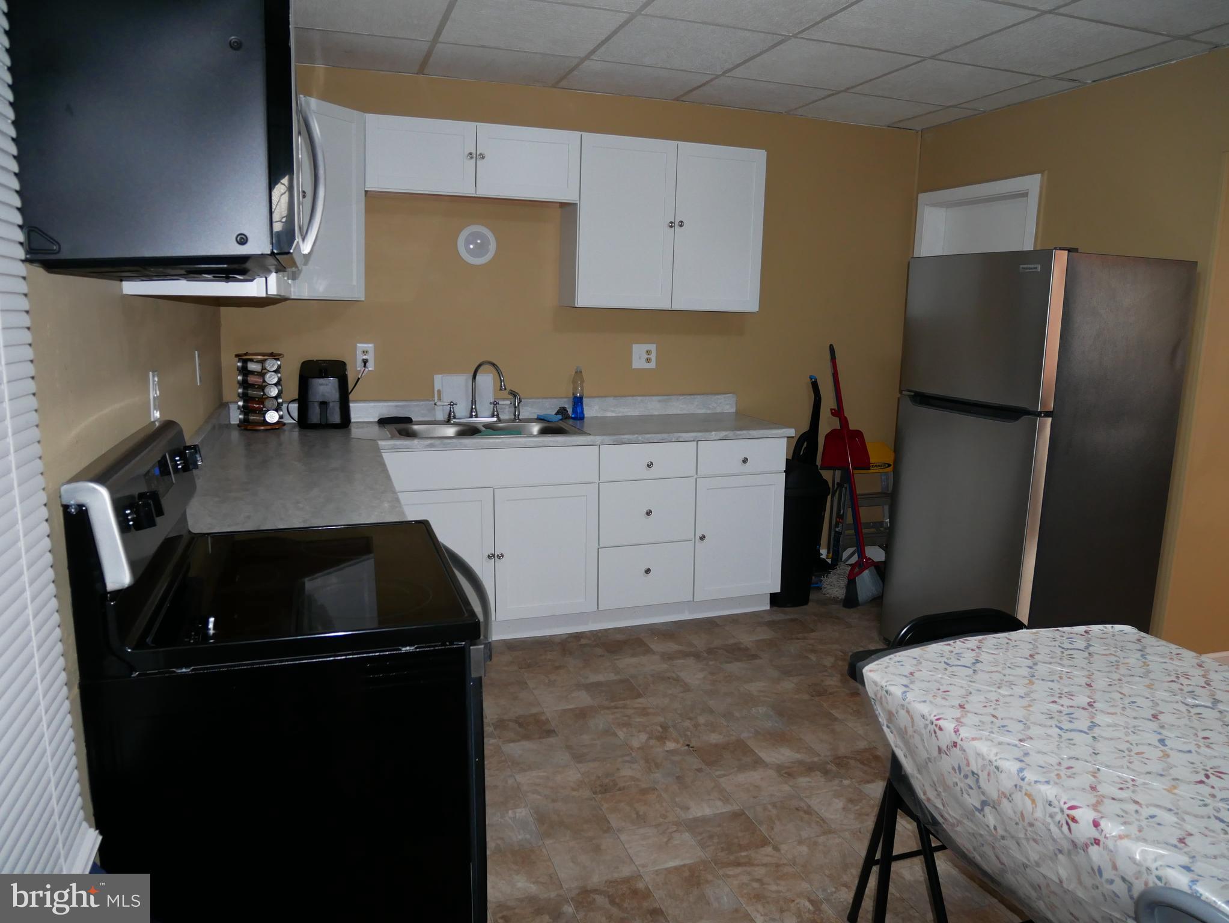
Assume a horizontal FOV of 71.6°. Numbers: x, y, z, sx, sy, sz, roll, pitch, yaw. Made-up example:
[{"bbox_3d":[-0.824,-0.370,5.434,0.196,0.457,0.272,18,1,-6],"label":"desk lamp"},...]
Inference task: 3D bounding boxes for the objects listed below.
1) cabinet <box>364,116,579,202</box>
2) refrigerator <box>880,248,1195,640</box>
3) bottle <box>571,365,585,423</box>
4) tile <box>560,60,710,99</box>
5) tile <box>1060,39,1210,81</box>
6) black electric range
[{"bbox_3d":[-0.638,-1.308,3.776,0.915,0.302,0.322,-2,11,-19],"label":"cabinet"},{"bbox_3d":[1.710,0.029,3.577,0.745,1.710,0.725,-3,11,-23],"label":"refrigerator"},{"bbox_3d":[-0.180,-0.334,4.183,0.066,0.272,0.064,2,10,0],"label":"bottle"},{"bbox_3d":[0.090,-1.723,3.860,0.607,0.018,0.494,-2,11,-19],"label":"tile"},{"bbox_3d":[2.030,-1.586,3.353,0.186,0.020,0.567,-2,11,-19],"label":"tile"},{"bbox_3d":[-0.625,0.540,1.821,0.702,1.191,0.755,-2,11,-19],"label":"black electric range"}]

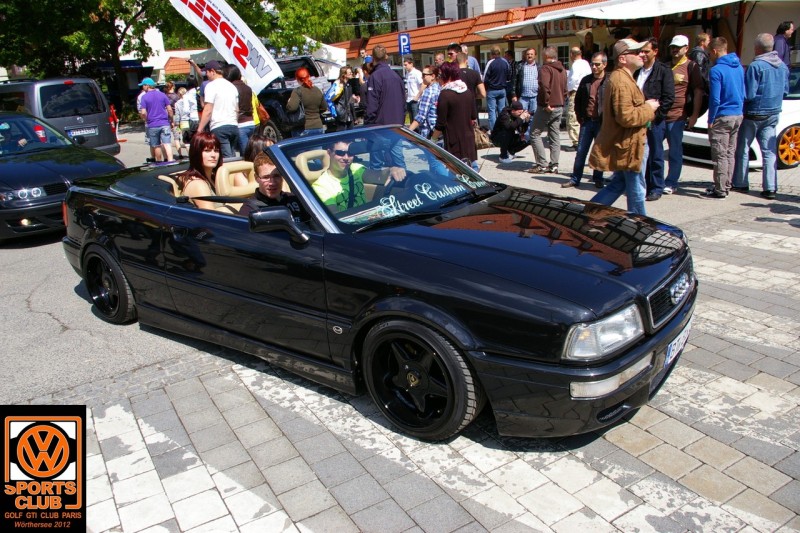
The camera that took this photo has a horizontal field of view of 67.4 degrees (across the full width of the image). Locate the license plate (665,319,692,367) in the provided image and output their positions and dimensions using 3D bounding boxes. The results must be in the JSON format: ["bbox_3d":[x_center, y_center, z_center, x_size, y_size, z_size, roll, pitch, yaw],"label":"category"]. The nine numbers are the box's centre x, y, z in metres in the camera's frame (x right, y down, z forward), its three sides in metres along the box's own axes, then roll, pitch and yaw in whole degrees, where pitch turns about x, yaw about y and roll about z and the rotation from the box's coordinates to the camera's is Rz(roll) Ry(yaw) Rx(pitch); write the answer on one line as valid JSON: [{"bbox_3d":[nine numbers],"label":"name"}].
[{"bbox_3d":[1.293,0.352,2.780,0.030,0.115,0.520,11,21,35],"label":"license plate"}]

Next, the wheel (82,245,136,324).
[{"bbox_3d":[-1.978,0.090,4.233,0.599,0.599,0.210,11,21,35],"label":"wheel"}]

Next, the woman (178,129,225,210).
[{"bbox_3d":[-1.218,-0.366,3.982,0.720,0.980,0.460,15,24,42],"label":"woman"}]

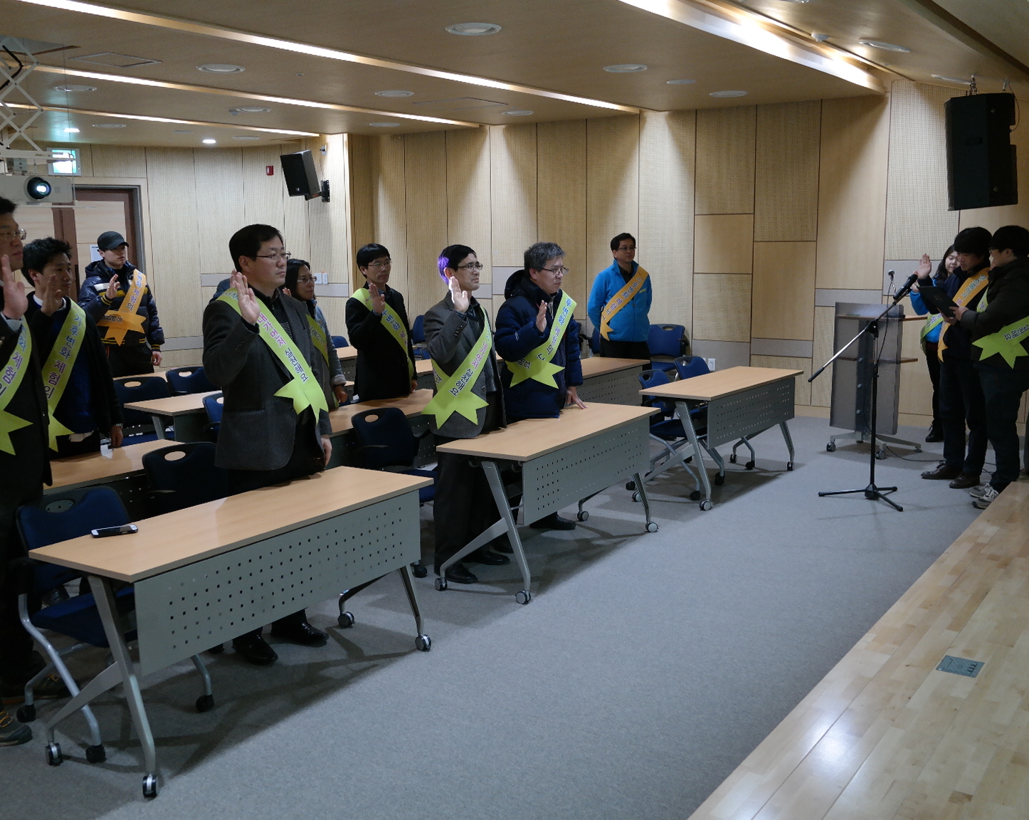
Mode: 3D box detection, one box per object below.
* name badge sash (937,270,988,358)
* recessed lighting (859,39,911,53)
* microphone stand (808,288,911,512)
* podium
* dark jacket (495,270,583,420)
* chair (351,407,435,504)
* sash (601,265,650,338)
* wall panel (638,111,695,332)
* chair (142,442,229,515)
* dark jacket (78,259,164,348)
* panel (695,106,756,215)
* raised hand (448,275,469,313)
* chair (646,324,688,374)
[{"bbox_3d":[3.080,-0.658,7.043,0.360,0.710,0.500,-7,11,-34],"label":"name badge sash"},{"bbox_3d":[2.337,-2.288,6.480,0.325,0.040,0.325,23,21,30],"label":"recessed lighting"},{"bbox_3d":[2.249,-0.095,6.646,0.660,1.370,0.600,1,9,13],"label":"microphone stand"},{"bbox_3d":[2.884,-0.251,8.133,0.570,1.190,0.600,-8,12,-38],"label":"podium"},{"bbox_3d":[0.147,-0.402,5.941,0.450,0.820,0.580,6,11,35],"label":"dark jacket"},{"bbox_3d":[-0.565,0.409,5.528,0.570,0.810,0.570,5,11,32],"label":"chair"},{"bbox_3d":[0.944,-0.922,8.798,0.450,0.650,0.270,-7,11,-33],"label":"sash"},{"bbox_3d":[1.534,-1.836,10.287,0.610,2.270,0.050,5,11,34],"label":"wall panel"},{"bbox_3d":[-1.342,0.571,4.564,0.580,0.820,0.580,5,11,34],"label":"chair"},{"bbox_3d":[-3.001,-0.813,7.885,0.420,0.700,0.620,7,12,40],"label":"dark jacket"},{"bbox_3d":[2.064,-2.417,9.974,0.603,1.010,0.050,5,11,33],"label":"panel"},{"bbox_3d":[-0.273,-0.553,4.894,0.100,0.190,0.060,-19,11,-34],"label":"raised hand"},{"bbox_3d":[1.469,-0.419,10.350,0.580,0.820,0.580,5,11,31],"label":"chair"}]

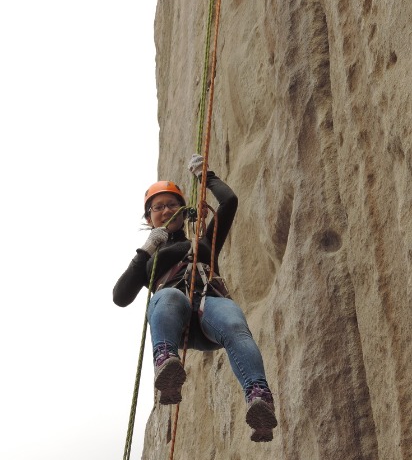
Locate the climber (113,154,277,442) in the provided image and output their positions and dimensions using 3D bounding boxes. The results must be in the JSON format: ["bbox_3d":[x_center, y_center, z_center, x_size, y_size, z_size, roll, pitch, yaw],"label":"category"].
[{"bbox_3d":[-0.060,0.285,5.037,0.651,1.300,0.798,5,-24,-5],"label":"climber"}]

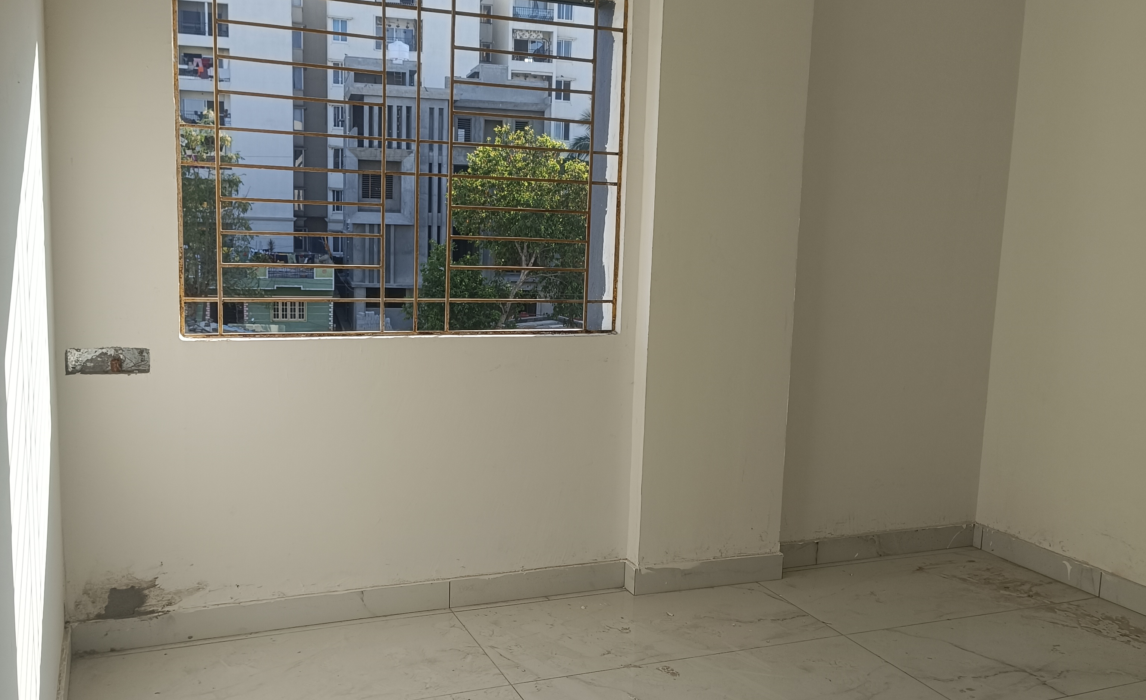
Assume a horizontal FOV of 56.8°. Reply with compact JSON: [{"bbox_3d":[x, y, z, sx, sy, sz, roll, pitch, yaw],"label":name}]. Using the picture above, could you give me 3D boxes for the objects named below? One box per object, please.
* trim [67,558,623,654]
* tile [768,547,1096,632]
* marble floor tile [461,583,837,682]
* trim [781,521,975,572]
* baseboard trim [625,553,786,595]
[{"bbox_3d":[-0.670,0.864,3.617,1.883,0.101,0.015,-1,8,-23],"label":"trim"},{"bbox_3d":[1.357,0.926,4.111,1.190,0.014,0.605,-1,8,-23],"label":"tile"},{"bbox_3d":[0.258,0.950,3.642,1.200,0.014,0.603,-1,8,-23],"label":"marble floor tile"},{"bbox_3d":[1.276,0.820,4.436,1.070,0.107,0.015,-1,8,-23],"label":"trim"},{"bbox_3d":[0.511,0.846,4.061,0.643,0.100,0.084,-1,8,-23],"label":"baseboard trim"}]

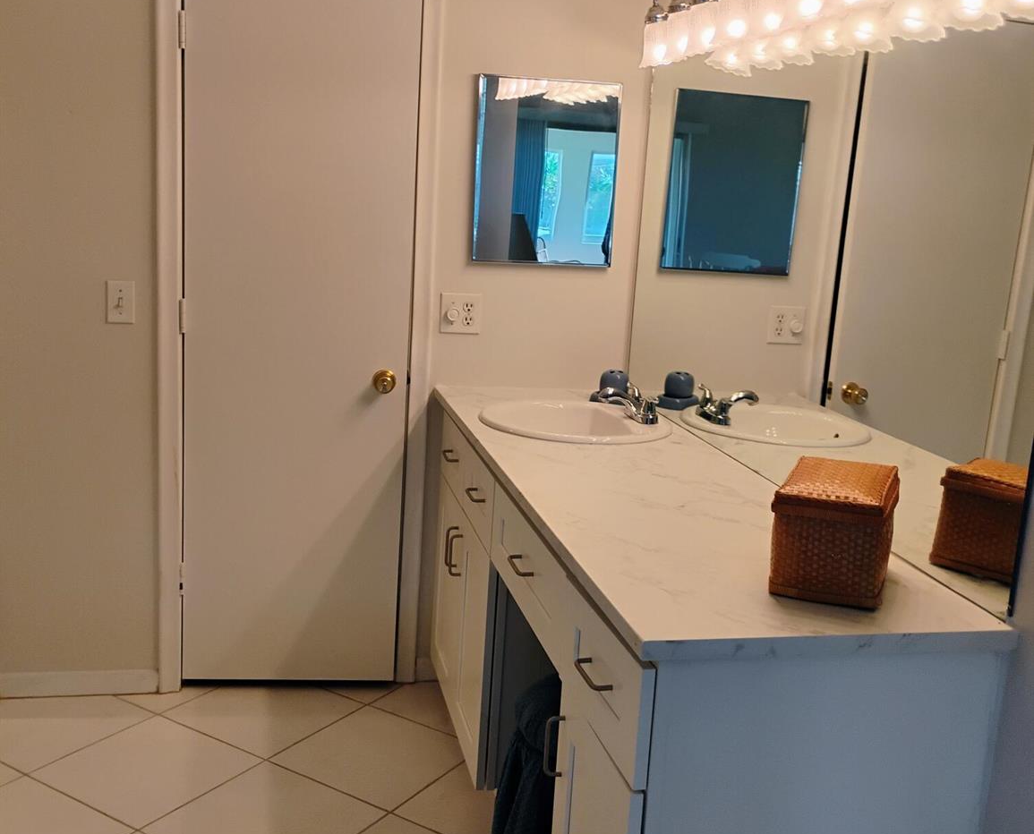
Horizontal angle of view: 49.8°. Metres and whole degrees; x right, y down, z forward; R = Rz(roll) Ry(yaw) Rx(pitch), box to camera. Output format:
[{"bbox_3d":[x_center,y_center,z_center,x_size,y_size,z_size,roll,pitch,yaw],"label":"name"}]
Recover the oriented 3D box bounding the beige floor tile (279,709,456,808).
[{"bbox_3d":[-0.366,0.894,2.934,0.400,0.010,0.400,10,13,31],"label":"beige floor tile"}]

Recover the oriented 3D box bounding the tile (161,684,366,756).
[{"bbox_3d":[-0.708,0.833,3.142,0.400,0.010,0.400,10,13,31],"label":"tile"}]

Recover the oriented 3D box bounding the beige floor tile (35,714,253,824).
[{"bbox_3d":[-0.924,0.887,2.803,0.400,0.010,0.400,10,13,31],"label":"beige floor tile"}]

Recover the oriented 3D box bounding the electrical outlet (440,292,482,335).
[{"bbox_3d":[-0.158,-0.293,3.164,0.116,0.114,0.018,1,11,-13],"label":"electrical outlet"}]

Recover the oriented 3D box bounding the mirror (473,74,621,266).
[{"bbox_3d":[0.078,-0.685,3.130,0.408,0.508,0.025,1,11,-13],"label":"mirror"}]

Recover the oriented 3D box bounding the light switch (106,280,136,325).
[{"bbox_3d":[-1.055,-0.304,2.965,0.071,0.114,0.014,1,11,-13],"label":"light switch"}]

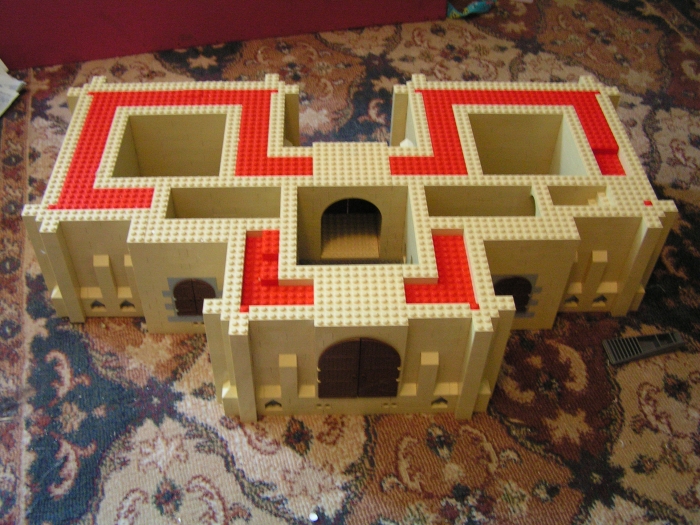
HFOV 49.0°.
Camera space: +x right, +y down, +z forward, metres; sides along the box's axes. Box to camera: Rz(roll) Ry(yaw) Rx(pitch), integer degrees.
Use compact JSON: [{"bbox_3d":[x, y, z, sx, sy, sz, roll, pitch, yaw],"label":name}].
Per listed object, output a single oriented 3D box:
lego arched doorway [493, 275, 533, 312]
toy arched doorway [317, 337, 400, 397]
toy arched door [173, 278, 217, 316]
[{"bbox_3d":[0.167,0.030,0.791,0.043,0.056,0.009,-1,46,-2],"label":"lego arched doorway"},{"bbox_3d":[0.009,0.094,0.699,0.074,0.091,0.009,-1,46,-2],"label":"toy arched doorway"},{"bbox_3d":[-0.156,0.033,0.778,0.043,0.056,0.009,-1,46,-2],"label":"toy arched door"}]

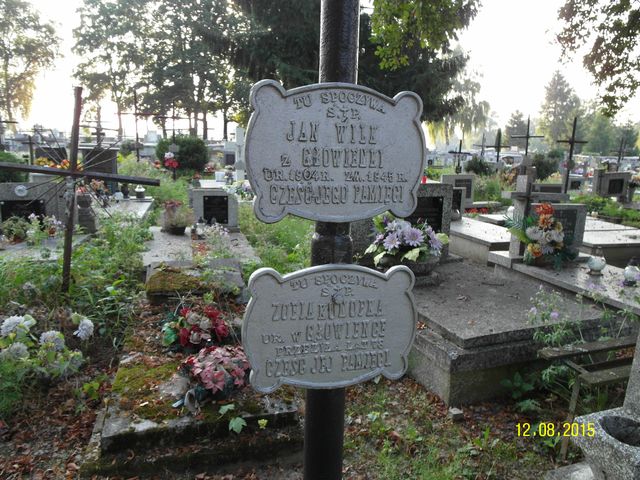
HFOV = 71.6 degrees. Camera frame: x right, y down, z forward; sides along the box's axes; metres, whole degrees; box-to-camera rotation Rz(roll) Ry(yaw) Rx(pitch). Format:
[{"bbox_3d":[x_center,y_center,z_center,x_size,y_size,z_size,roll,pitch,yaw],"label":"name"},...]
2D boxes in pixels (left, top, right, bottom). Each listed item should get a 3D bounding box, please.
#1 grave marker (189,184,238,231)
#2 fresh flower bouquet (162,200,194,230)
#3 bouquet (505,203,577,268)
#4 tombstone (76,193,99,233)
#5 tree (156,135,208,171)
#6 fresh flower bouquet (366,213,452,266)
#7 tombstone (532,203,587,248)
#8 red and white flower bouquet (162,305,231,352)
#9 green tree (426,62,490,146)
[{"bbox_3d":[-1.620,-0.479,6.750,0.690,0.650,0.200,-4,13,-19],"label":"grave marker"},{"bbox_3d":[-2.105,-0.350,6.600,0.460,0.450,0.420,-4,13,-18],"label":"fresh flower bouquet"},{"bbox_3d":[1.729,-0.035,3.480,0.500,0.480,0.320,-3,13,-12],"label":"bouquet"},{"bbox_3d":[-3.354,-0.390,6.400,0.270,0.560,0.250,-4,13,-18],"label":"tombstone"},{"bbox_3d":[-6.043,-3.802,19.500,2.200,1.720,2.100,0,13,0],"label":"tree"},{"bbox_3d":[0.667,0.004,3.420,0.580,0.380,0.460,-1,13,-5],"label":"fresh flower bouquet"},{"bbox_3d":[2.030,-0.086,3.800,0.530,0.430,0.130,-4,13,-18],"label":"tombstone"},{"bbox_3d":[-0.821,0.588,2.950,0.440,0.250,0.330,-3,13,-12],"label":"red and white flower bouquet"},{"bbox_3d":[13.016,-12.542,42.000,6.200,8.800,6.000,0,13,0],"label":"green tree"}]

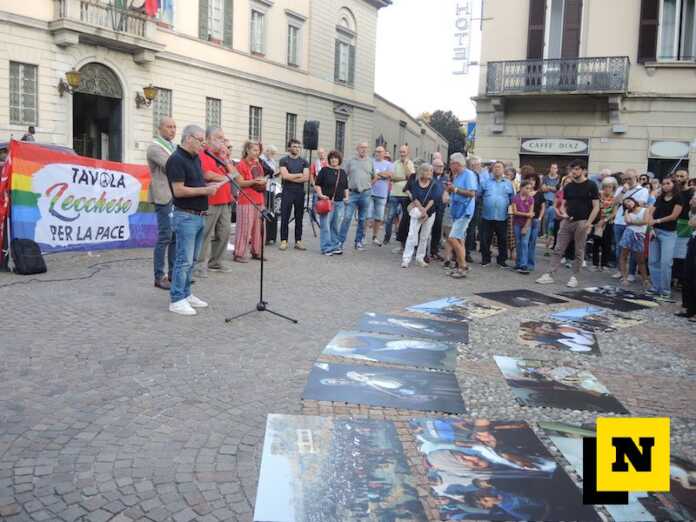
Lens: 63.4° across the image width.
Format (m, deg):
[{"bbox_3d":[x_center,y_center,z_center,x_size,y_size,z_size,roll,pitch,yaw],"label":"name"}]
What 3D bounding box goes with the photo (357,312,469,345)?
[{"bbox_3d":[0.625,0.601,5.227,1.000,0.010,0.700,5,9,10],"label":"photo"}]

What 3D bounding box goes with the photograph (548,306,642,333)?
[{"bbox_3d":[2.693,0.602,5.997,0.960,0.010,0.690,-5,13,-43],"label":"photograph"}]

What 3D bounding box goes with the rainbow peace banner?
[{"bbox_3d":[-3.571,-0.812,7.846,0.060,1.370,2.050,11,12,40],"label":"rainbow peace banner"}]

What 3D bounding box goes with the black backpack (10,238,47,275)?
[{"bbox_3d":[-3.717,-0.082,6.610,0.350,0.400,0.220,-2,11,-30],"label":"black backpack"}]

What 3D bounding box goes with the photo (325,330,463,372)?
[{"bbox_3d":[0.353,0.698,4.526,1.000,0.010,0.700,5,9,9],"label":"photo"}]

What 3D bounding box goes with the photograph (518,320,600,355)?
[{"bbox_3d":[1.937,0.686,5.197,0.690,0.010,0.900,6,10,18],"label":"photograph"}]

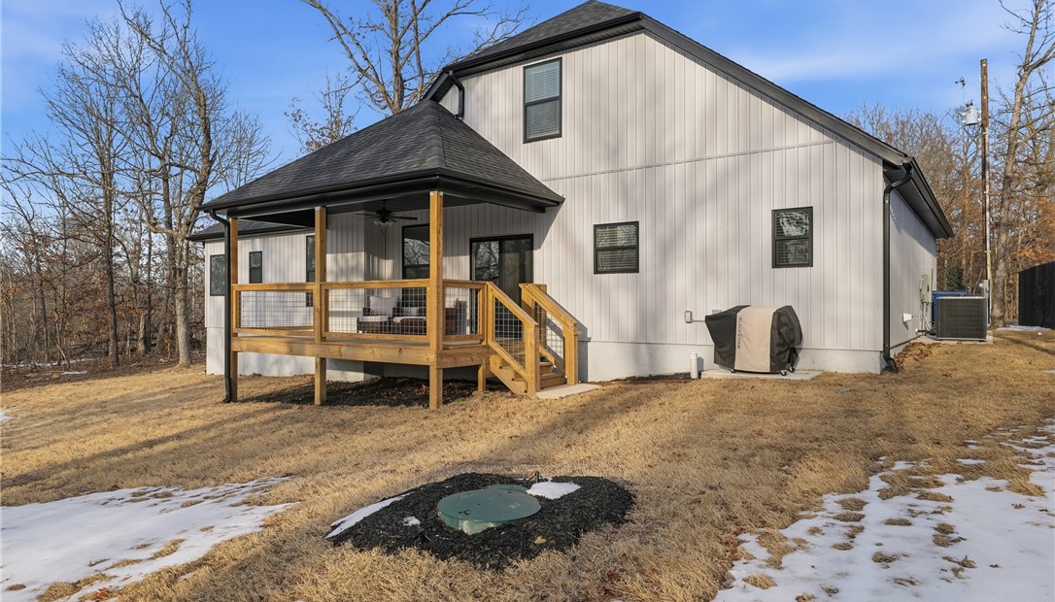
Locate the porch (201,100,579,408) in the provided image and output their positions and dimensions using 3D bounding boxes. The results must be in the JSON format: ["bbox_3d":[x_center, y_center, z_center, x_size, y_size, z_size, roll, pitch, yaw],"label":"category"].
[{"bbox_3d":[-2.749,-1.257,13.507,7.575,6.646,3.636,0,-1,35],"label":"porch"}]

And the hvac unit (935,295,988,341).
[{"bbox_3d":[8.600,0.353,13.331,0.808,0.848,0.808,0,-1,35],"label":"hvac unit"}]

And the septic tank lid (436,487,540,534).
[{"bbox_3d":[-0.280,1.497,4.800,0.740,0.110,0.740,0,0,0],"label":"septic tank lid"}]

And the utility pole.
[{"bbox_3d":[14.642,-3.486,21.500,0.320,8.500,0.320,0,-1,35],"label":"utility pole"}]

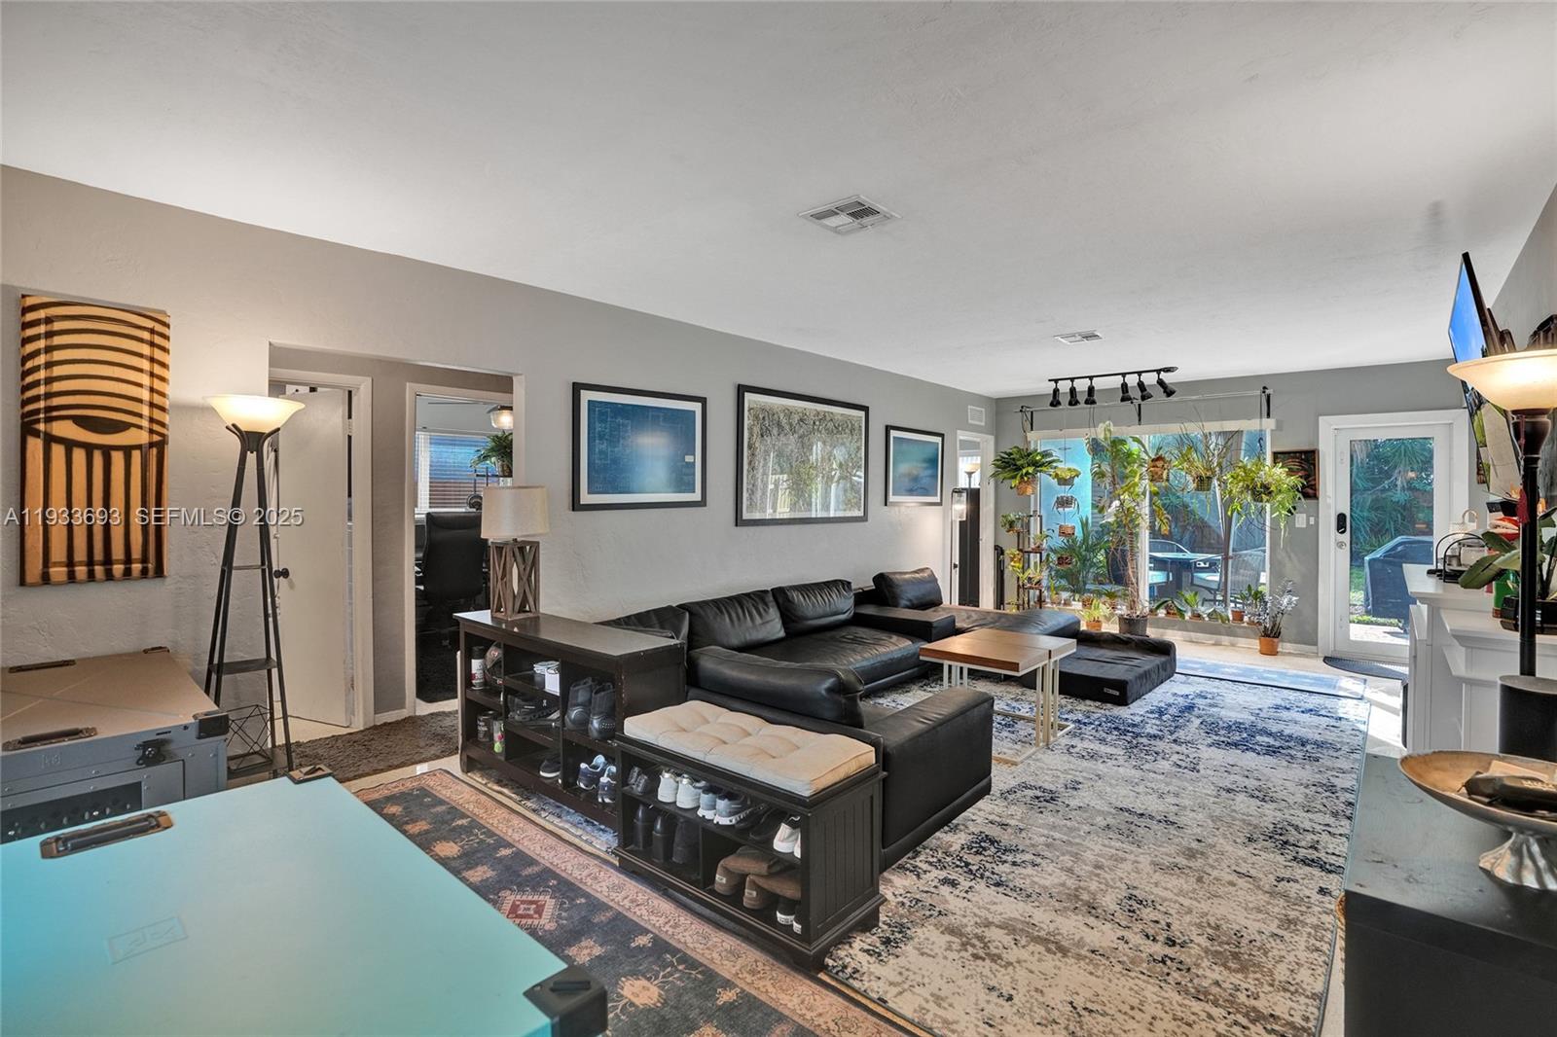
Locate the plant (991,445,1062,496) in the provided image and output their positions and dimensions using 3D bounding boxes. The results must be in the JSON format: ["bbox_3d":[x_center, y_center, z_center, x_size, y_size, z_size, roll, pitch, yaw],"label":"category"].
[{"bbox_3d":[2.677,-0.518,7.464,0.743,0.564,0.660,1,2,41],"label":"plant"}]

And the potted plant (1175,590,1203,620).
[{"bbox_3d":[3.972,0.831,6.704,0.260,0.290,0.250,1,2,42],"label":"potted plant"}]

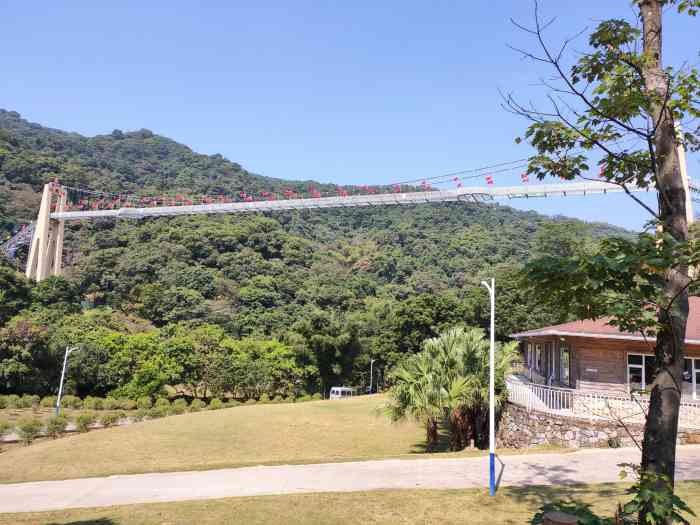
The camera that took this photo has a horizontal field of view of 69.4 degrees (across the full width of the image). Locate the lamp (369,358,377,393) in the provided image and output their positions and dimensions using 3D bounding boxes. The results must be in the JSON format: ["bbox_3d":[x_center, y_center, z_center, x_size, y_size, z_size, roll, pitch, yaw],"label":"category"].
[{"bbox_3d":[4.051,19.294,84.671,1.200,6.000,0.250,-3,-10,31],"label":"lamp"}]

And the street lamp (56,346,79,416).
[{"bbox_3d":[-24.415,10.419,44.002,1.250,6.000,0.250,2,-9,3],"label":"street lamp"}]

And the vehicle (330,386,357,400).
[{"bbox_3d":[-0.926,18.773,72.000,4.000,1.920,1.650,10,-12,-41],"label":"vehicle"}]

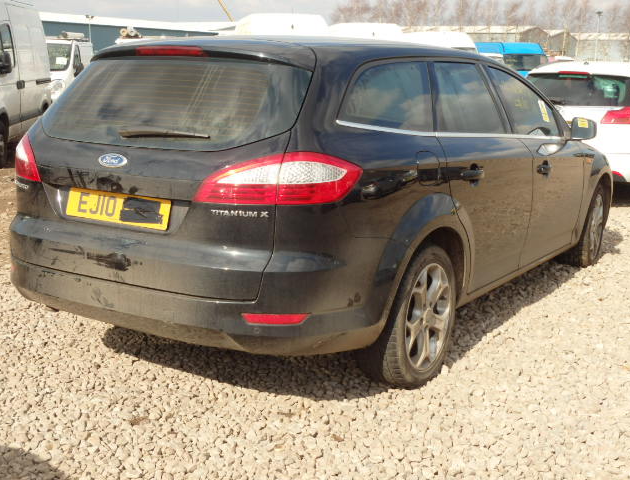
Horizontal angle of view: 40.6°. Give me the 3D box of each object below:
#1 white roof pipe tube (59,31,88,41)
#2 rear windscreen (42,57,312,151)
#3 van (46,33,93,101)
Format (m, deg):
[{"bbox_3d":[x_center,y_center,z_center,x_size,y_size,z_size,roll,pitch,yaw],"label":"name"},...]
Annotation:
[{"bbox_3d":[-5.479,-4.663,19.400,0.420,0.190,2.100,0,11,-9],"label":"white roof pipe tube"},{"bbox_3d":[-0.620,-0.525,3.341,1.230,0.480,0.120,8,-29,31],"label":"rear windscreen"},{"bbox_3d":[-7.128,-4.339,22.534,1.950,2.100,4.800,-1,12,-7],"label":"van"}]

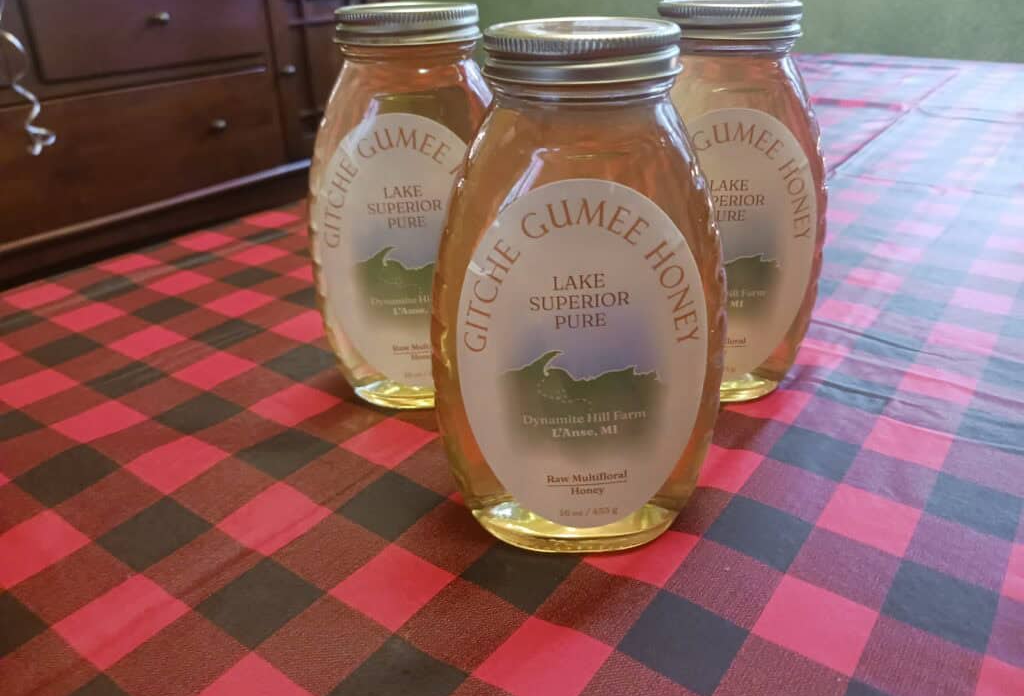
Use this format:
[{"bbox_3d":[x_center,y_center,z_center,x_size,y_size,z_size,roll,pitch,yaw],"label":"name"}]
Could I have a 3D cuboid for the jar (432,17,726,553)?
[{"bbox_3d":[0.019,-0.014,0.226,0.084,0.142,0.058,-1,27,0],"label":"jar"}]

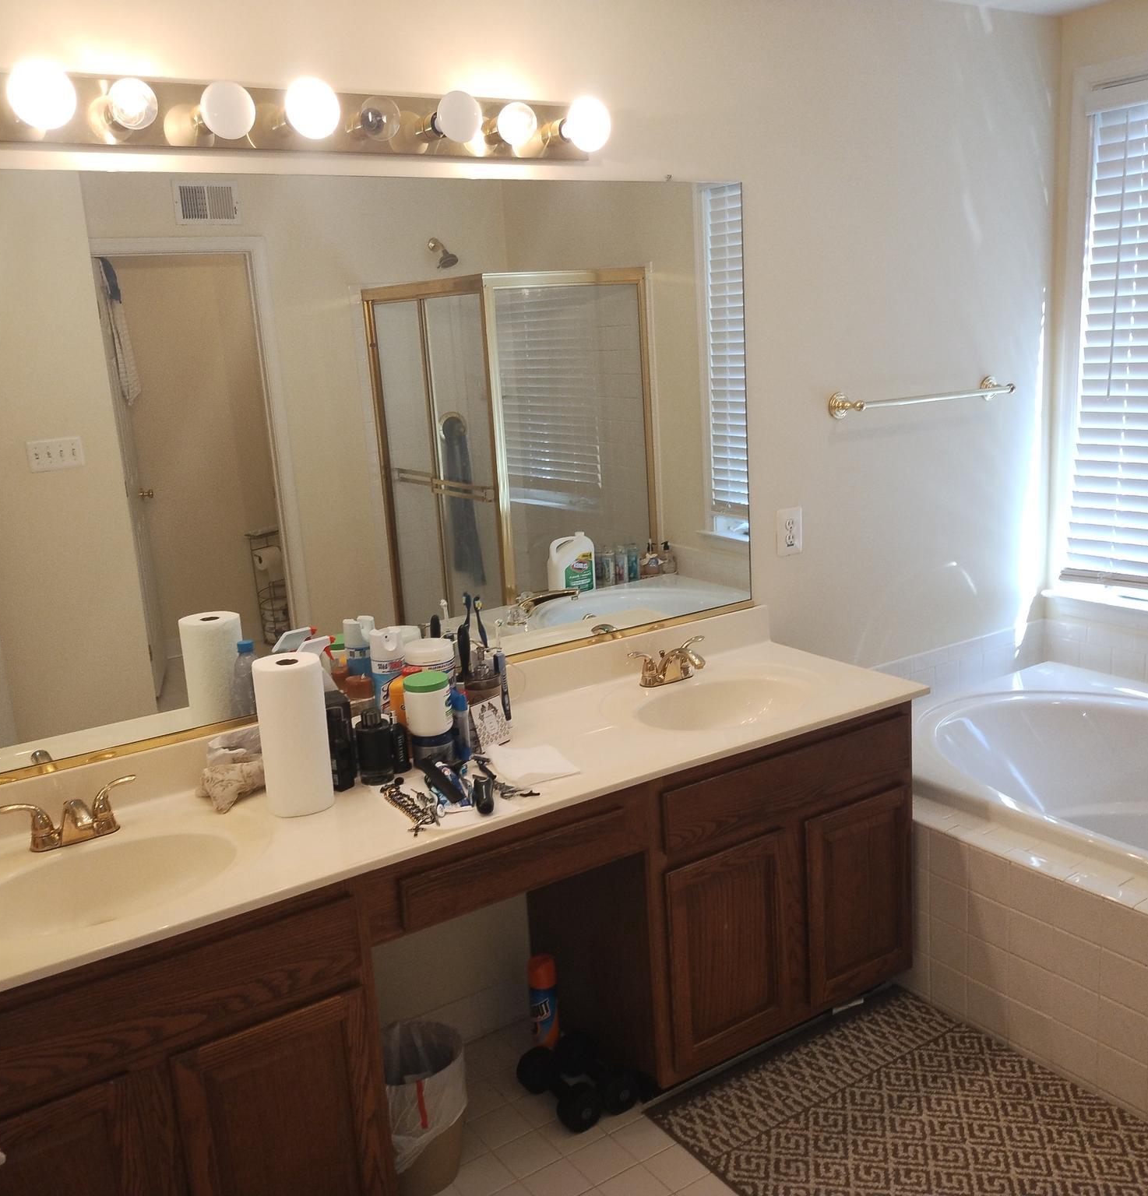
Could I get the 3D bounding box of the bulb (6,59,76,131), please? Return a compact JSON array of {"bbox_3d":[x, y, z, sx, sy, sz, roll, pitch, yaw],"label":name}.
[{"bbox_3d":[-0.866,-0.814,1.872,0.094,0.094,0.106,-12,15,-31],"label":"bulb"}]

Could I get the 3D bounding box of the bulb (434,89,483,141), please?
[{"bbox_3d":[-0.227,-0.943,2.266,0.094,0.094,0.106,-12,15,-31],"label":"bulb"}]

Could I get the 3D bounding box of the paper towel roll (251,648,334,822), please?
[{"bbox_3d":[-0.516,0.253,2.125,0.118,0.281,0.118,-4,12,1],"label":"paper towel roll"}]

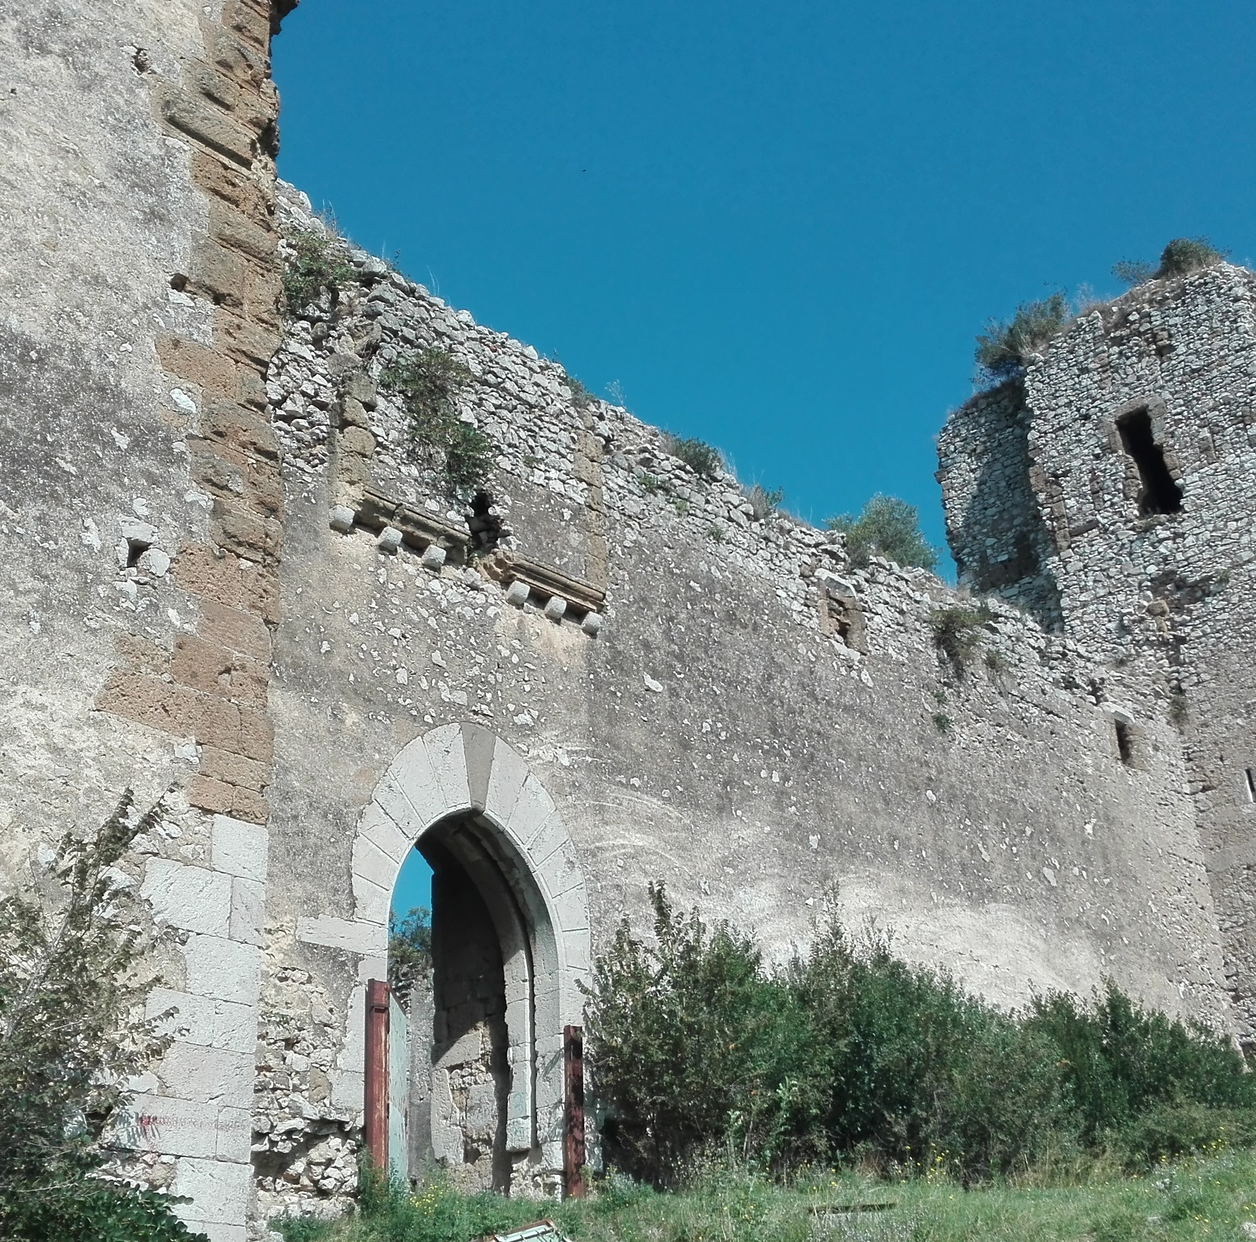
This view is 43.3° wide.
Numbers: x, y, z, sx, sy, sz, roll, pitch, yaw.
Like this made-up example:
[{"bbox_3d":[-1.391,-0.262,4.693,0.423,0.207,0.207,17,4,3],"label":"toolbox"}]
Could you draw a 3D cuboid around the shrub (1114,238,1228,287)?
[{"bbox_3d":[11.866,-7.829,34.560,1.800,1.100,1.600,-22,-31,37],"label":"shrub"}]

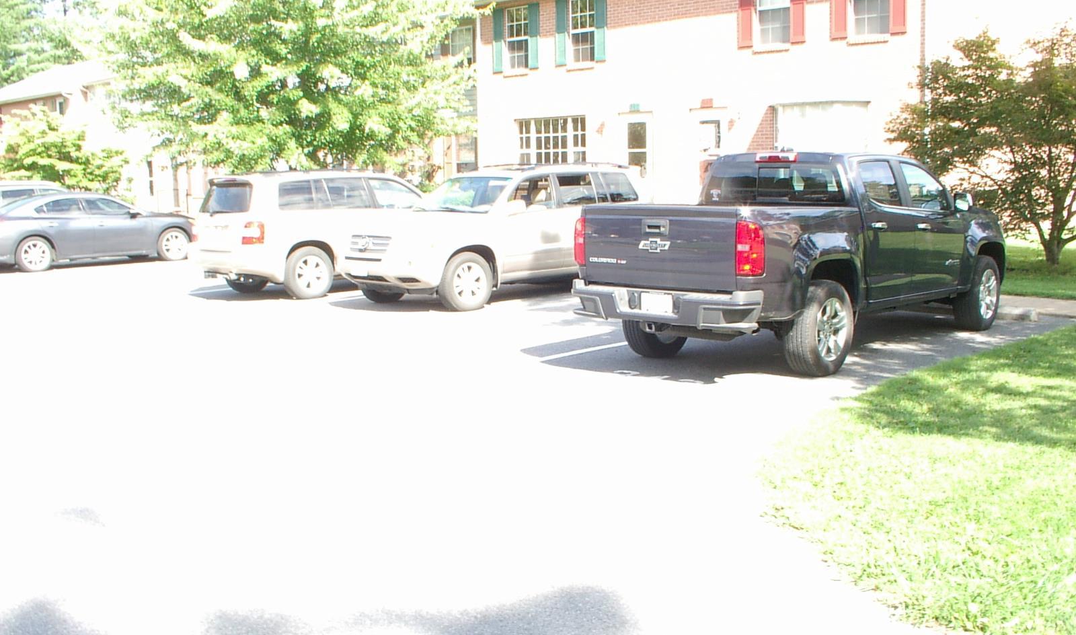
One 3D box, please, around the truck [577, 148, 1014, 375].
[{"bbox_3d":[2.686,-0.627,10.788,1.890,1.790,5.400,5,9,42],"label":"truck"}]

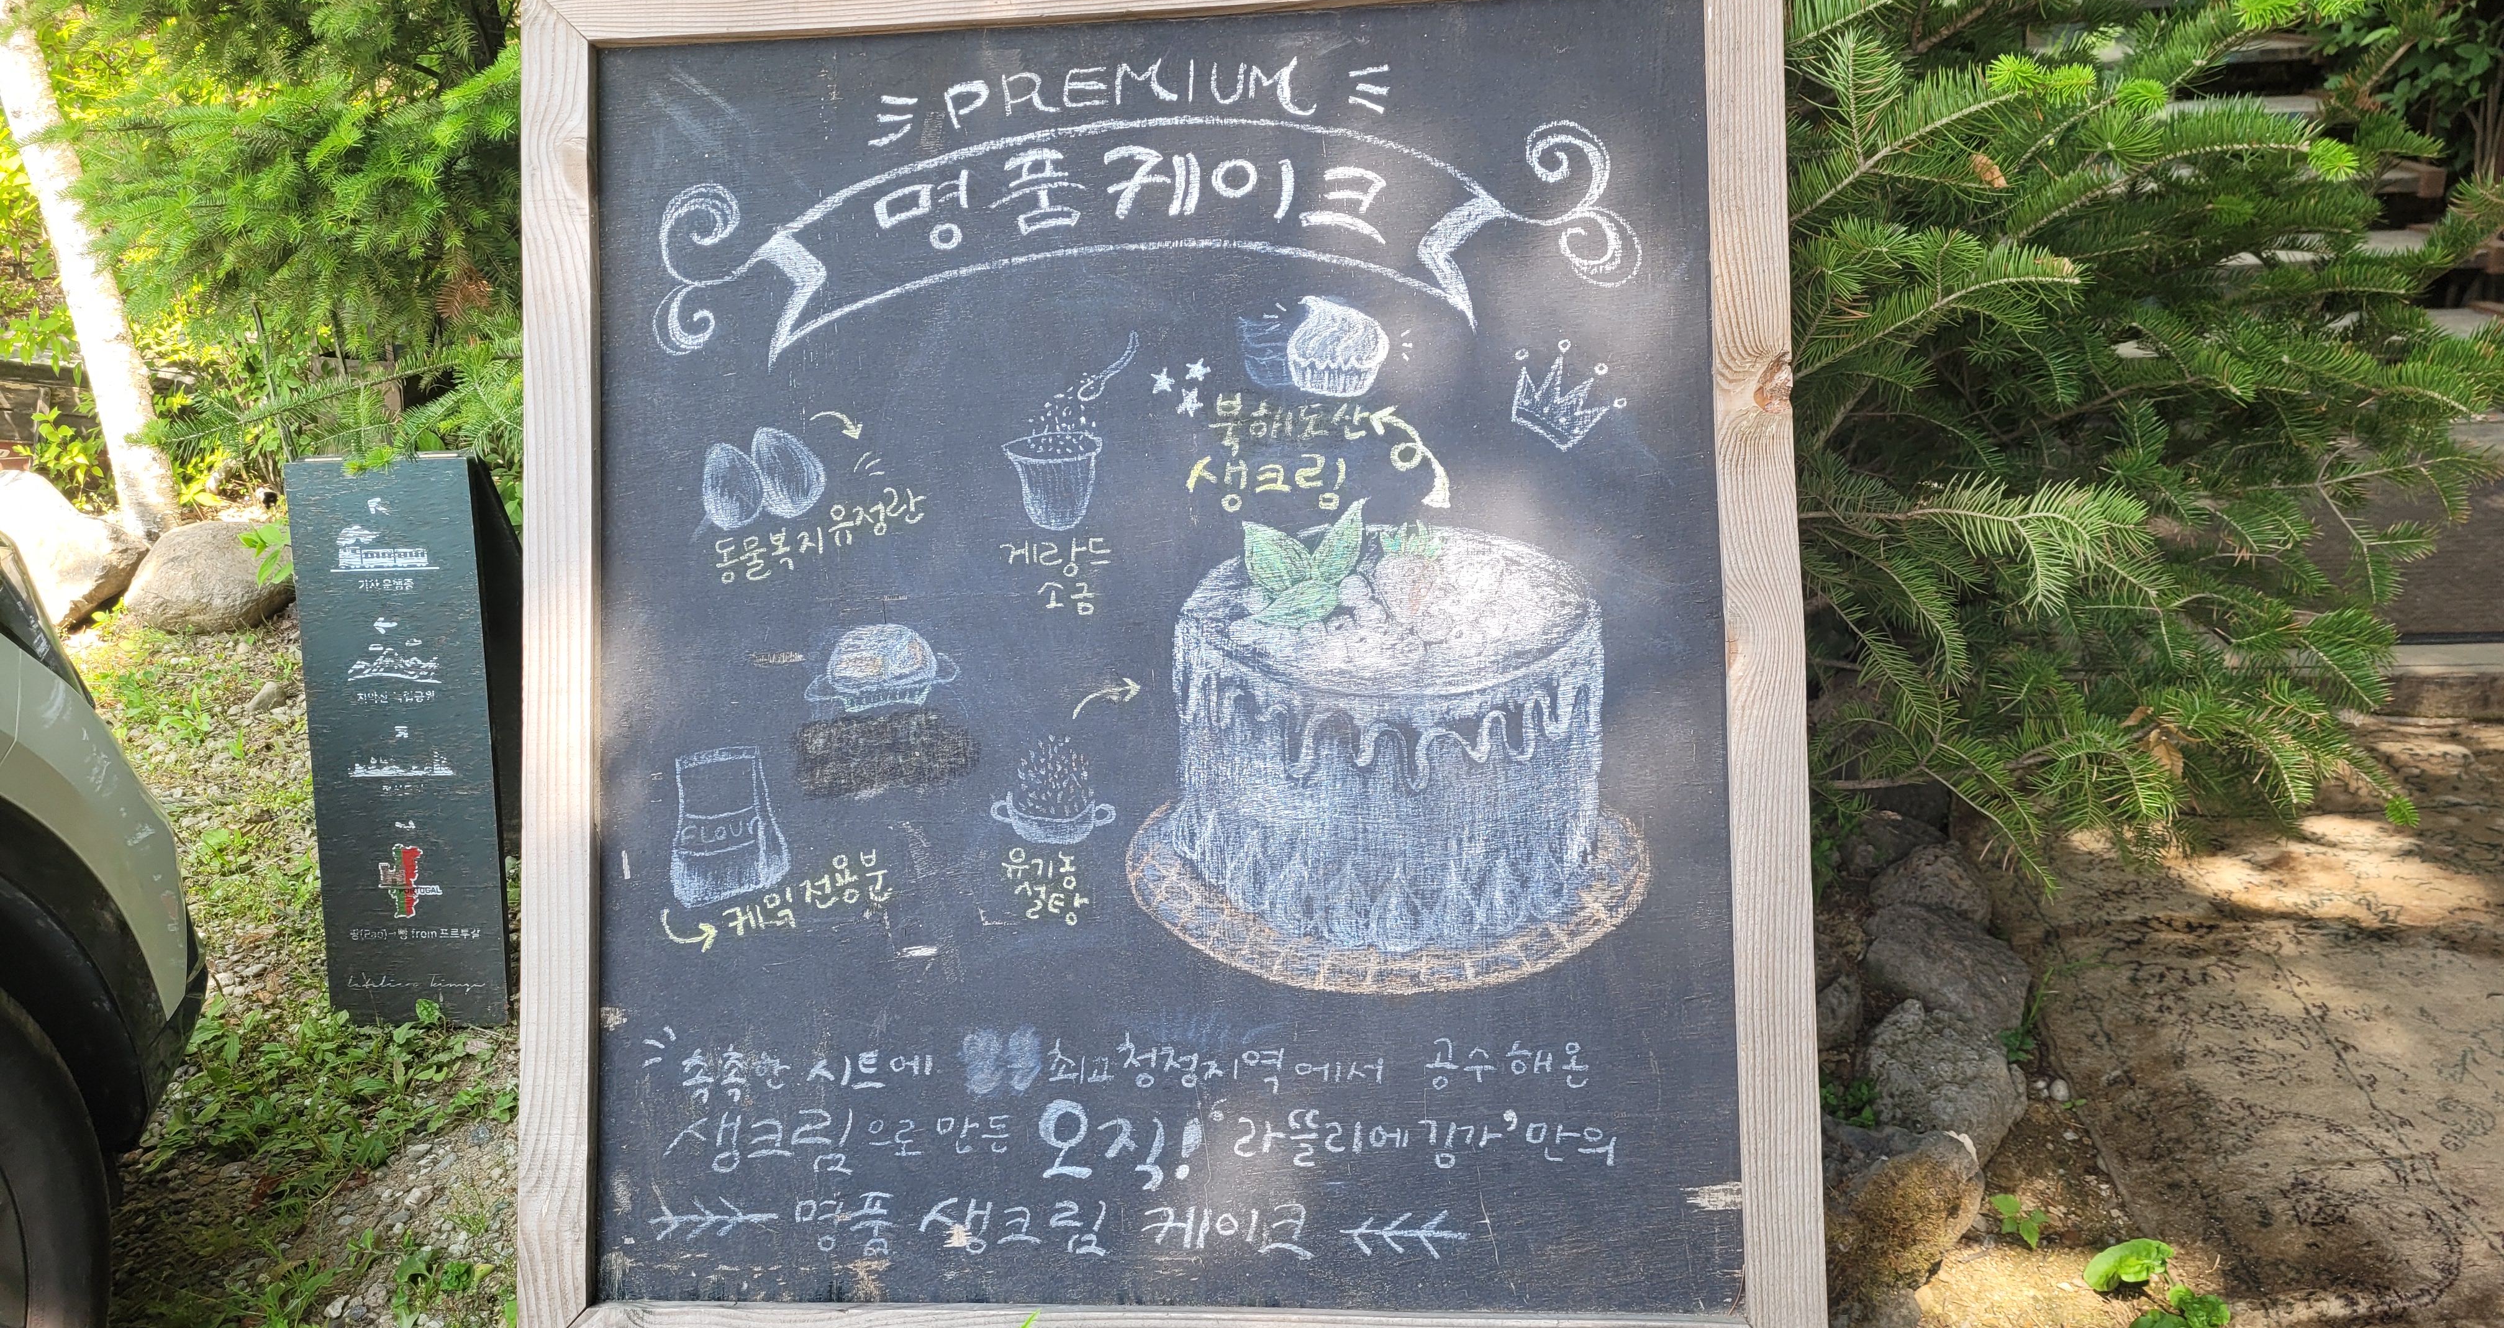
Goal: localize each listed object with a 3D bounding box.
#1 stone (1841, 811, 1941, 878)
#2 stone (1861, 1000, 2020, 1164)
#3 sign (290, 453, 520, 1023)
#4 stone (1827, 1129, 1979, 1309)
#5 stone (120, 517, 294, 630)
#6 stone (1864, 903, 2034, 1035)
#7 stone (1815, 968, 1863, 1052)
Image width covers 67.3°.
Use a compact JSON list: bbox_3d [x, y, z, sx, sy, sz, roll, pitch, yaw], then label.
[{"bbox_3d":[0.986,0.286,2.885,0.152,0.112,0.129,-1,23,0],"label":"stone"},{"bbox_3d":[0.851,0.519,2.314,0.177,0.196,0.185,-1,23,0],"label":"stone"},{"bbox_3d":[-1.208,0.053,2.798,0.265,0.775,0.526,1,23,5],"label":"sign"},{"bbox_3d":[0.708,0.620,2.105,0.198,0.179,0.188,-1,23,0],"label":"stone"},{"bbox_3d":[-2.279,-0.194,4.138,0.358,0.234,0.269,-1,23,0],"label":"stone"},{"bbox_3d":[0.948,0.422,2.564,0.211,0.175,0.190,-1,23,0],"label":"stone"},{"bbox_3d":[0.754,0.456,2.465,0.092,0.117,0.078,-1,23,0],"label":"stone"}]

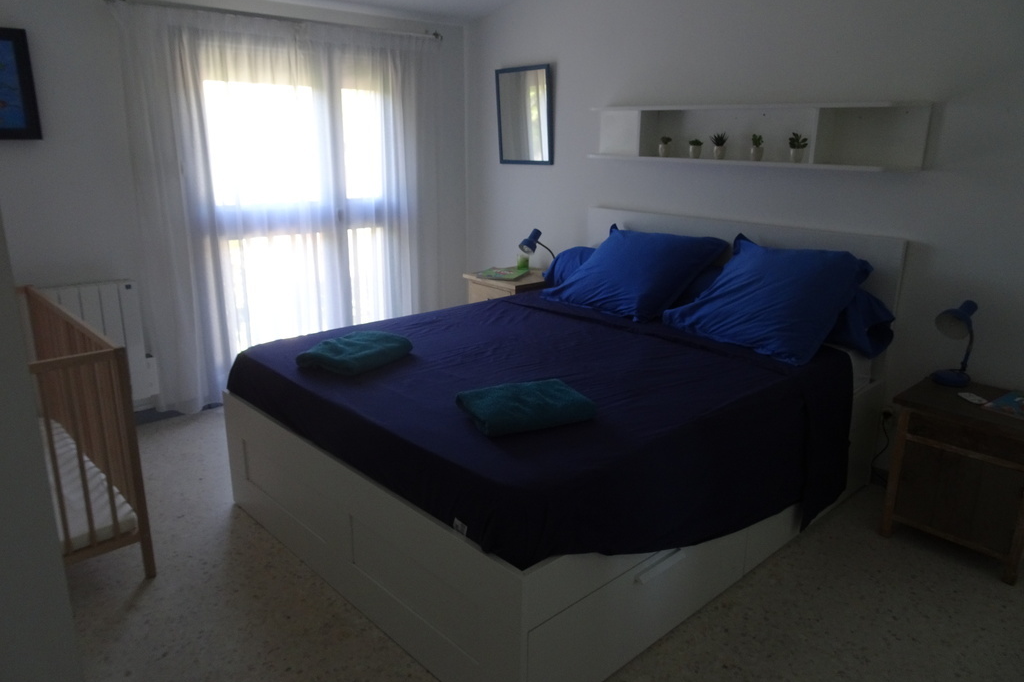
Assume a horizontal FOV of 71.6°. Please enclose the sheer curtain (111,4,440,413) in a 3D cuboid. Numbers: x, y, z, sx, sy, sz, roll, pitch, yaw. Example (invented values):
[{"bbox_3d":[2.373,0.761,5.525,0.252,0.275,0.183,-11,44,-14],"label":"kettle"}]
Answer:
[{"bbox_3d":[-1.105,-0.694,3.927,1.790,1.940,0.120,-13,20,-41],"label":"sheer curtain"}]

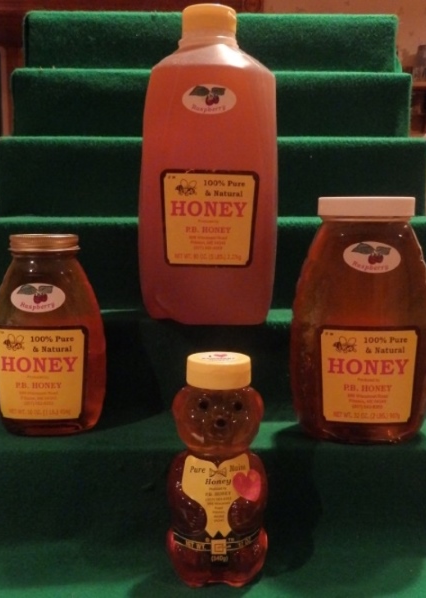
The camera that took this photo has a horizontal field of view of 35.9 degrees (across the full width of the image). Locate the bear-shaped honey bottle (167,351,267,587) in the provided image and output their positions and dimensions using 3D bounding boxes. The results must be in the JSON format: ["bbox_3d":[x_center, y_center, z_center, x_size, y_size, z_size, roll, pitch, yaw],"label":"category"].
[{"bbox_3d":[0.003,0.105,0.416,0.064,0.140,0.052,0,8,-3],"label":"bear-shaped honey bottle"}]

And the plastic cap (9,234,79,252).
[{"bbox_3d":[-0.120,-0.040,0.467,0.051,0.010,0.051,0,8,0],"label":"plastic cap"}]

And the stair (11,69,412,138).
[{"bbox_3d":[-0.002,-0.192,0.681,0.396,0.073,0.063,0,8,0],"label":"stair"}]

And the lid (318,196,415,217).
[{"bbox_3d":[0.105,-0.063,0.451,0.067,0.013,0.067,0,8,0],"label":"lid"}]

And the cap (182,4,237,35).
[{"bbox_3d":[-0.003,-0.208,0.494,0.040,0.018,0.040,0,8,0],"label":"cap"}]

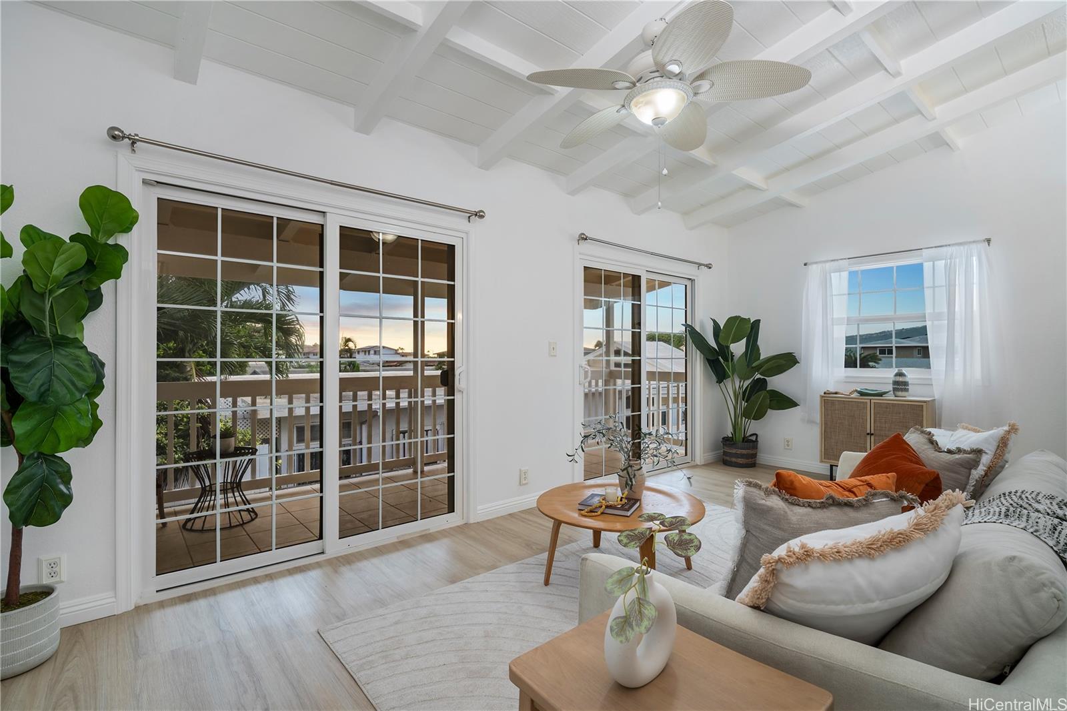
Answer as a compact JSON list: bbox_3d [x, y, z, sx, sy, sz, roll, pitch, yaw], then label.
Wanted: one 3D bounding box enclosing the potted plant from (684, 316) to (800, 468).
[{"bbox_3d":[2.174,0.374,4.891,0.920,1.590,0.880,0,0,-39],"label":"potted plant"}]

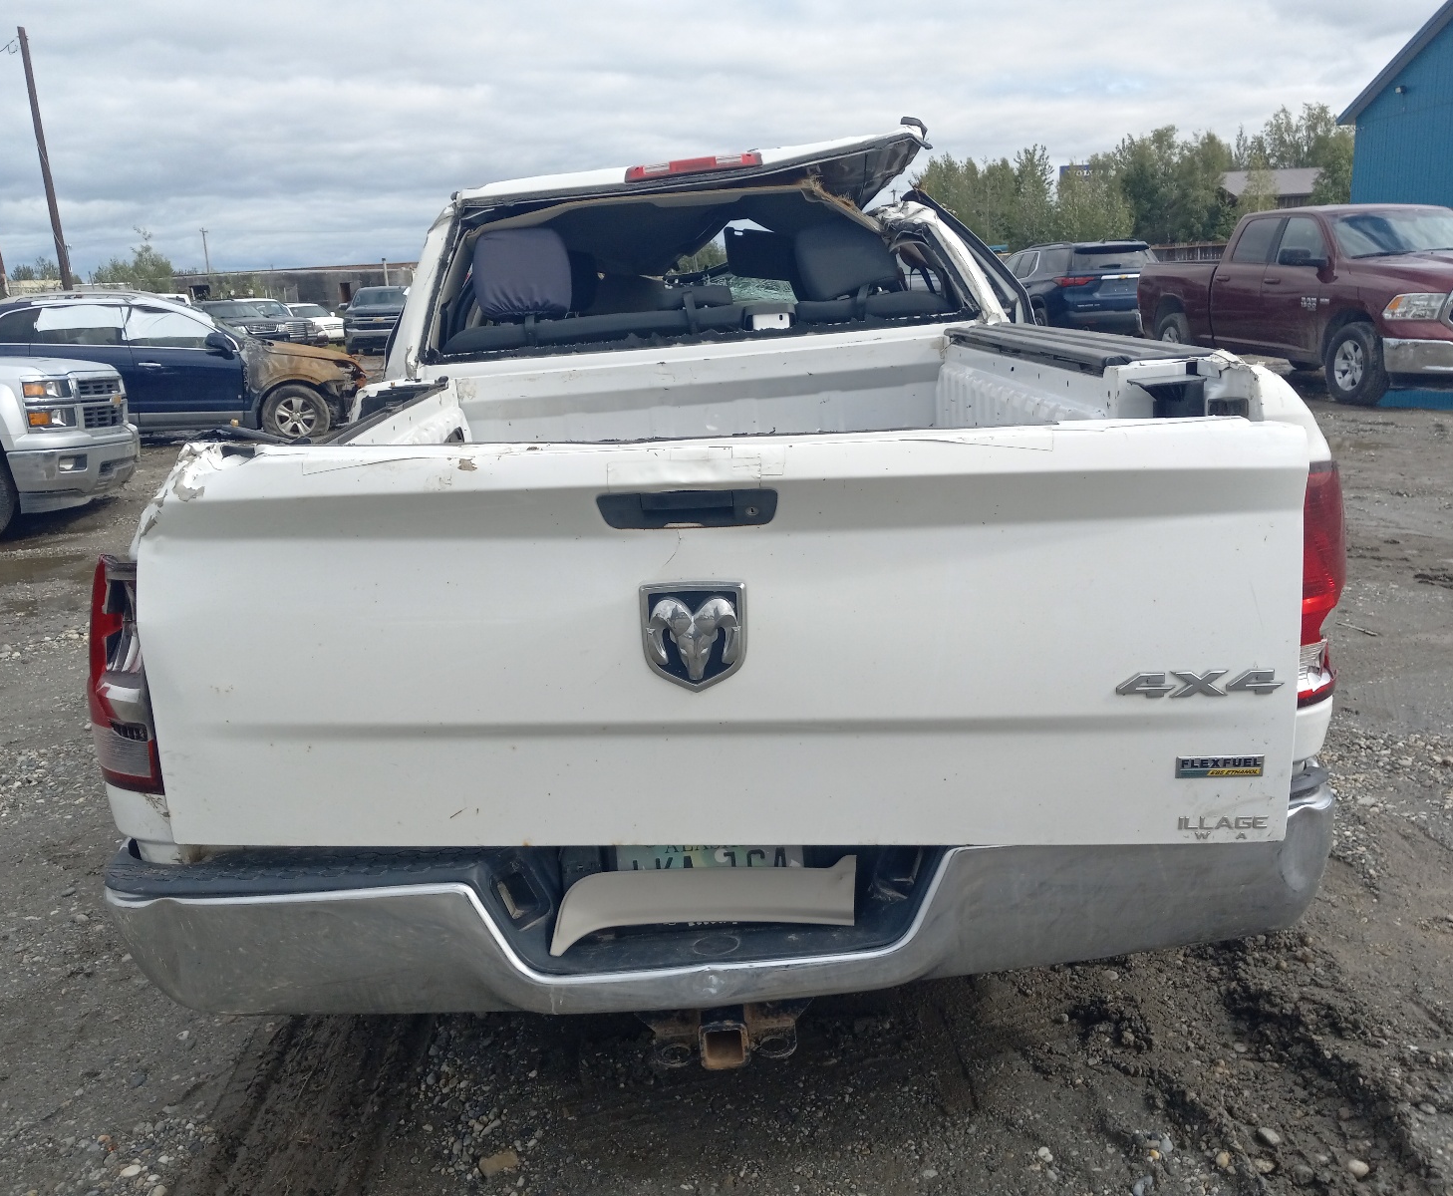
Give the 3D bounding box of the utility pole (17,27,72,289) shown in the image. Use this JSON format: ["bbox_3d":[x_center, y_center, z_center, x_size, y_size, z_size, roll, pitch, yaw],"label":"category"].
[{"bbox_3d":[-15.661,-9.006,28.950,0.260,7.880,0.260,-10,16,-26],"label":"utility pole"}]

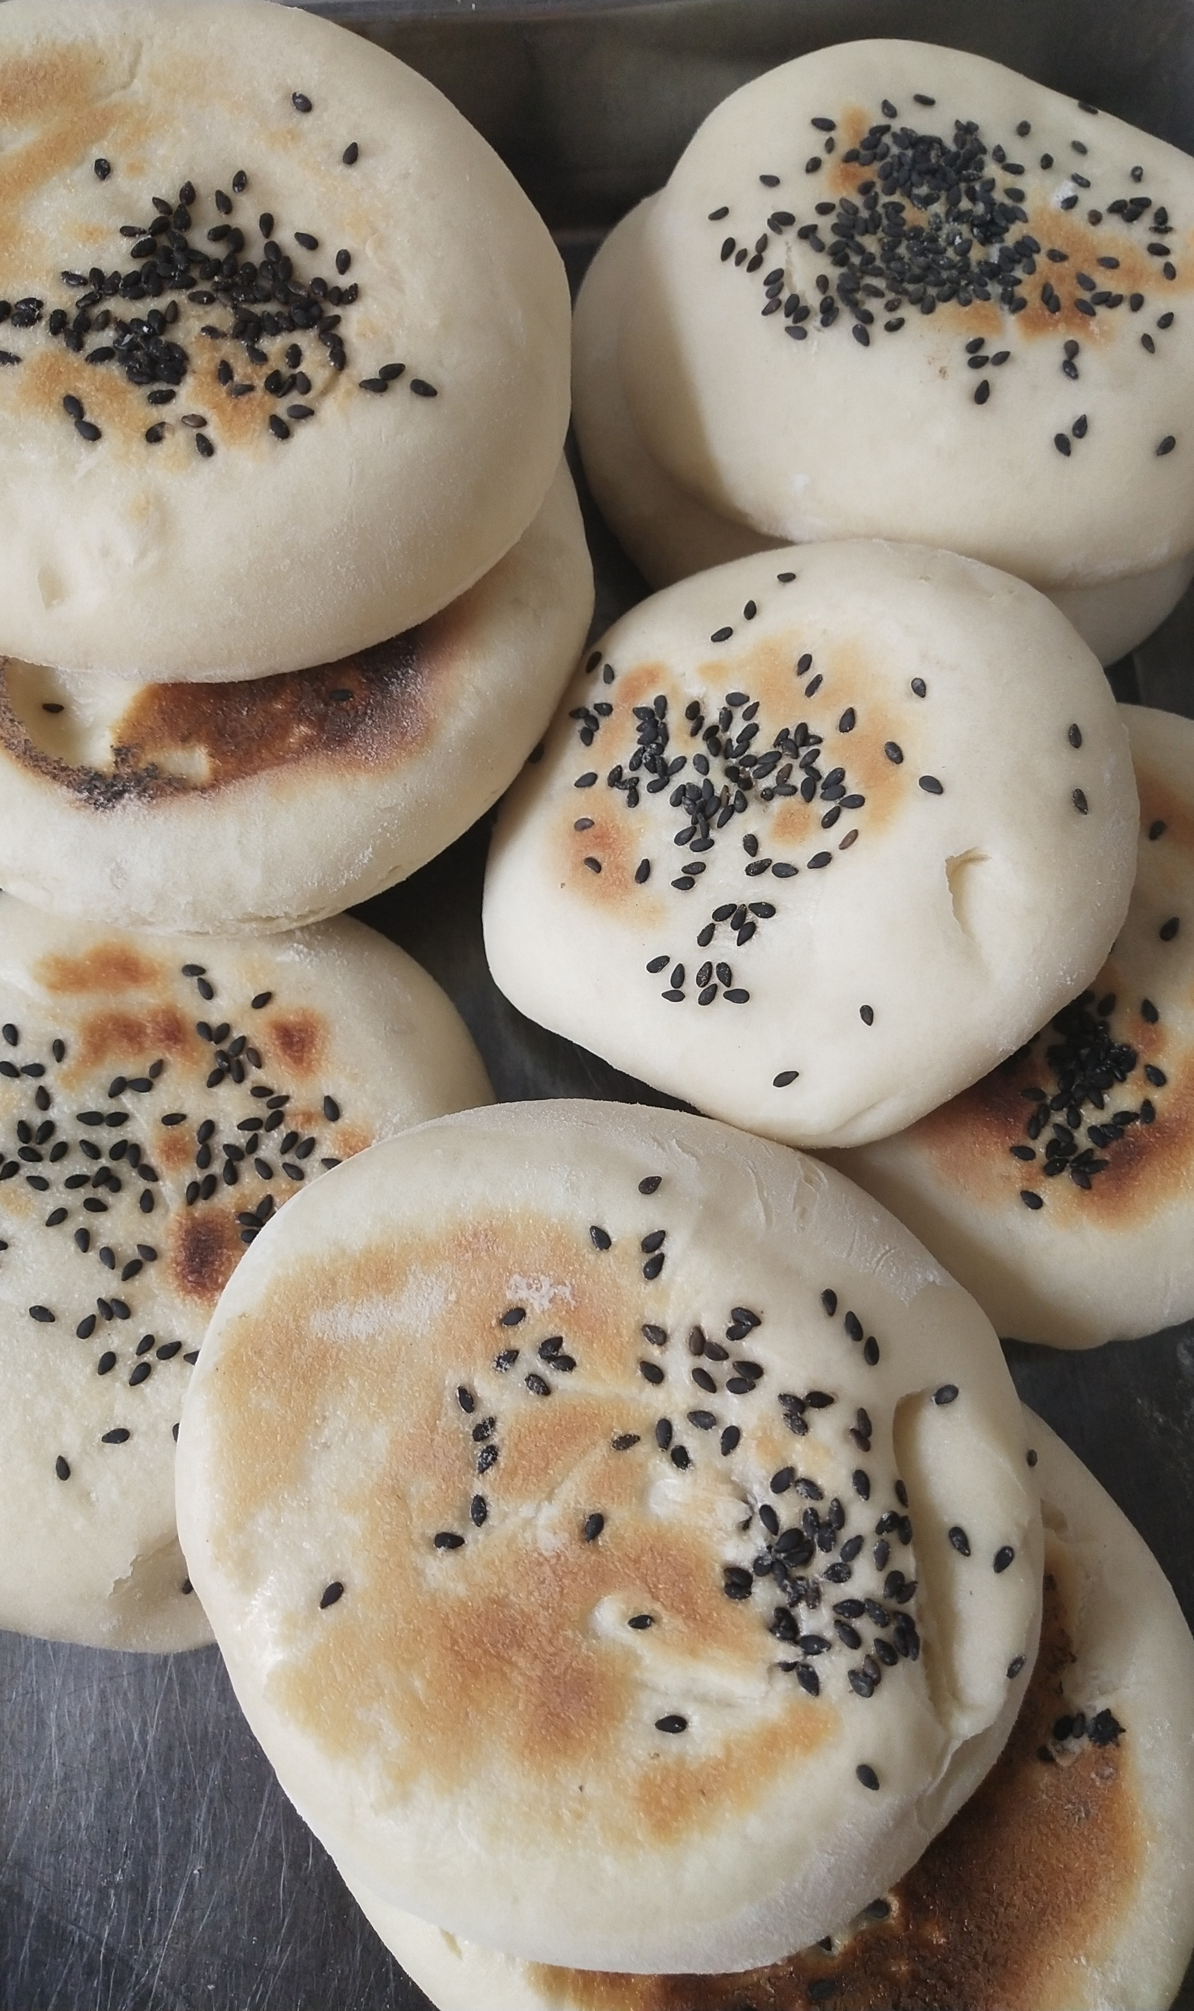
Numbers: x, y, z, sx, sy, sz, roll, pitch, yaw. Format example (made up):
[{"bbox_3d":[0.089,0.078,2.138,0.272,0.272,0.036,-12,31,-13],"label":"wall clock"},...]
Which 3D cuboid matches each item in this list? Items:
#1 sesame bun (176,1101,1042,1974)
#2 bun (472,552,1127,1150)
[{"bbox_3d":[0.002,0.058,0.202,0.099,0.031,0.096,0,75,-4],"label":"sesame bun"},{"bbox_3d":[0.029,-0.023,0.240,0.089,0.032,0.087,0,75,0],"label":"bun"}]

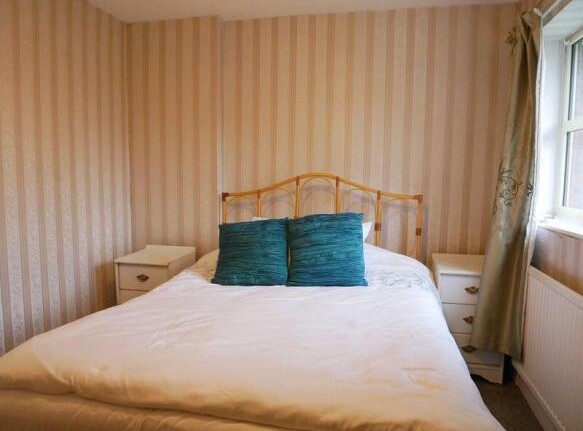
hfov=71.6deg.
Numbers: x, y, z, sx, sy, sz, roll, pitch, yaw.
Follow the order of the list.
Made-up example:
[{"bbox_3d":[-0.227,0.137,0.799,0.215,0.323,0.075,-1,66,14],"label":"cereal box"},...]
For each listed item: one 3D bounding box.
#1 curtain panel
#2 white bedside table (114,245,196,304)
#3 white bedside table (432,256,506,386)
[{"bbox_3d":[1.204,-0.151,2.312,0.253,1.883,0.395,2,6,12],"label":"curtain panel"},{"bbox_3d":[-0.924,0.591,2.812,0.389,0.692,0.383,2,6,12],"label":"white bedside table"},{"bbox_3d":[1.115,0.635,2.596,0.390,0.692,0.383,2,6,12],"label":"white bedside table"}]

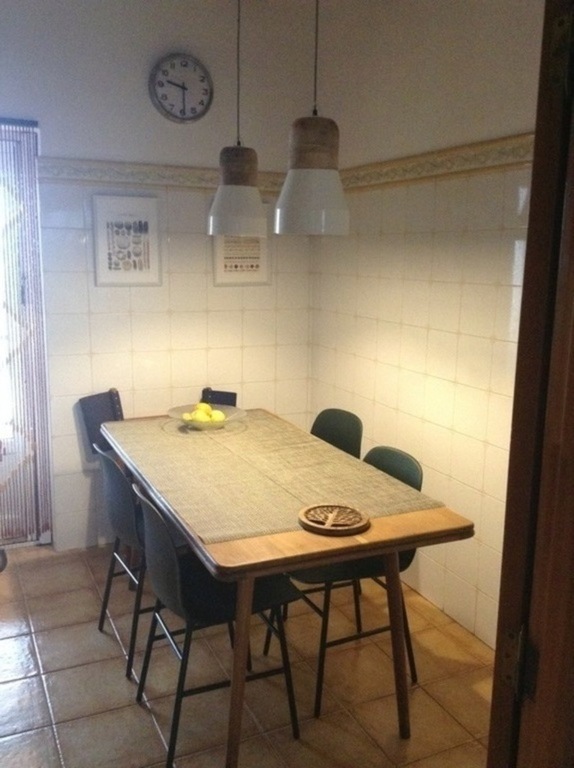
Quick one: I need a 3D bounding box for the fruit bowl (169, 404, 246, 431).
[{"bbox_3d":[-0.340,0.149,3.149,0.336,0.070,0.336,1,10,0],"label":"fruit bowl"}]

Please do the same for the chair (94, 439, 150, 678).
[{"bbox_3d":[-0.457,0.608,2.775,0.500,0.800,0.430,-4,12,-27],"label":"chair"}]

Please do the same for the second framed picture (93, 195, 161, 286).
[{"bbox_3d":[-0.775,-0.695,3.579,0.325,0.435,0.025,-4,11,-24],"label":"second framed picture"}]

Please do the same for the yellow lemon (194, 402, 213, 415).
[{"bbox_3d":[-0.360,0.109,3.168,0.070,0.055,0.056,1,10,0],"label":"yellow lemon"}]

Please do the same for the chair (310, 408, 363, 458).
[{"bbox_3d":[0.037,0.529,3.255,0.500,0.800,0.430,-6,12,-33],"label":"chair"}]

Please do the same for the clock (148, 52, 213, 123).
[{"bbox_3d":[-0.511,-1.437,3.551,0.312,0.312,0.045,-4,11,-24],"label":"clock"}]

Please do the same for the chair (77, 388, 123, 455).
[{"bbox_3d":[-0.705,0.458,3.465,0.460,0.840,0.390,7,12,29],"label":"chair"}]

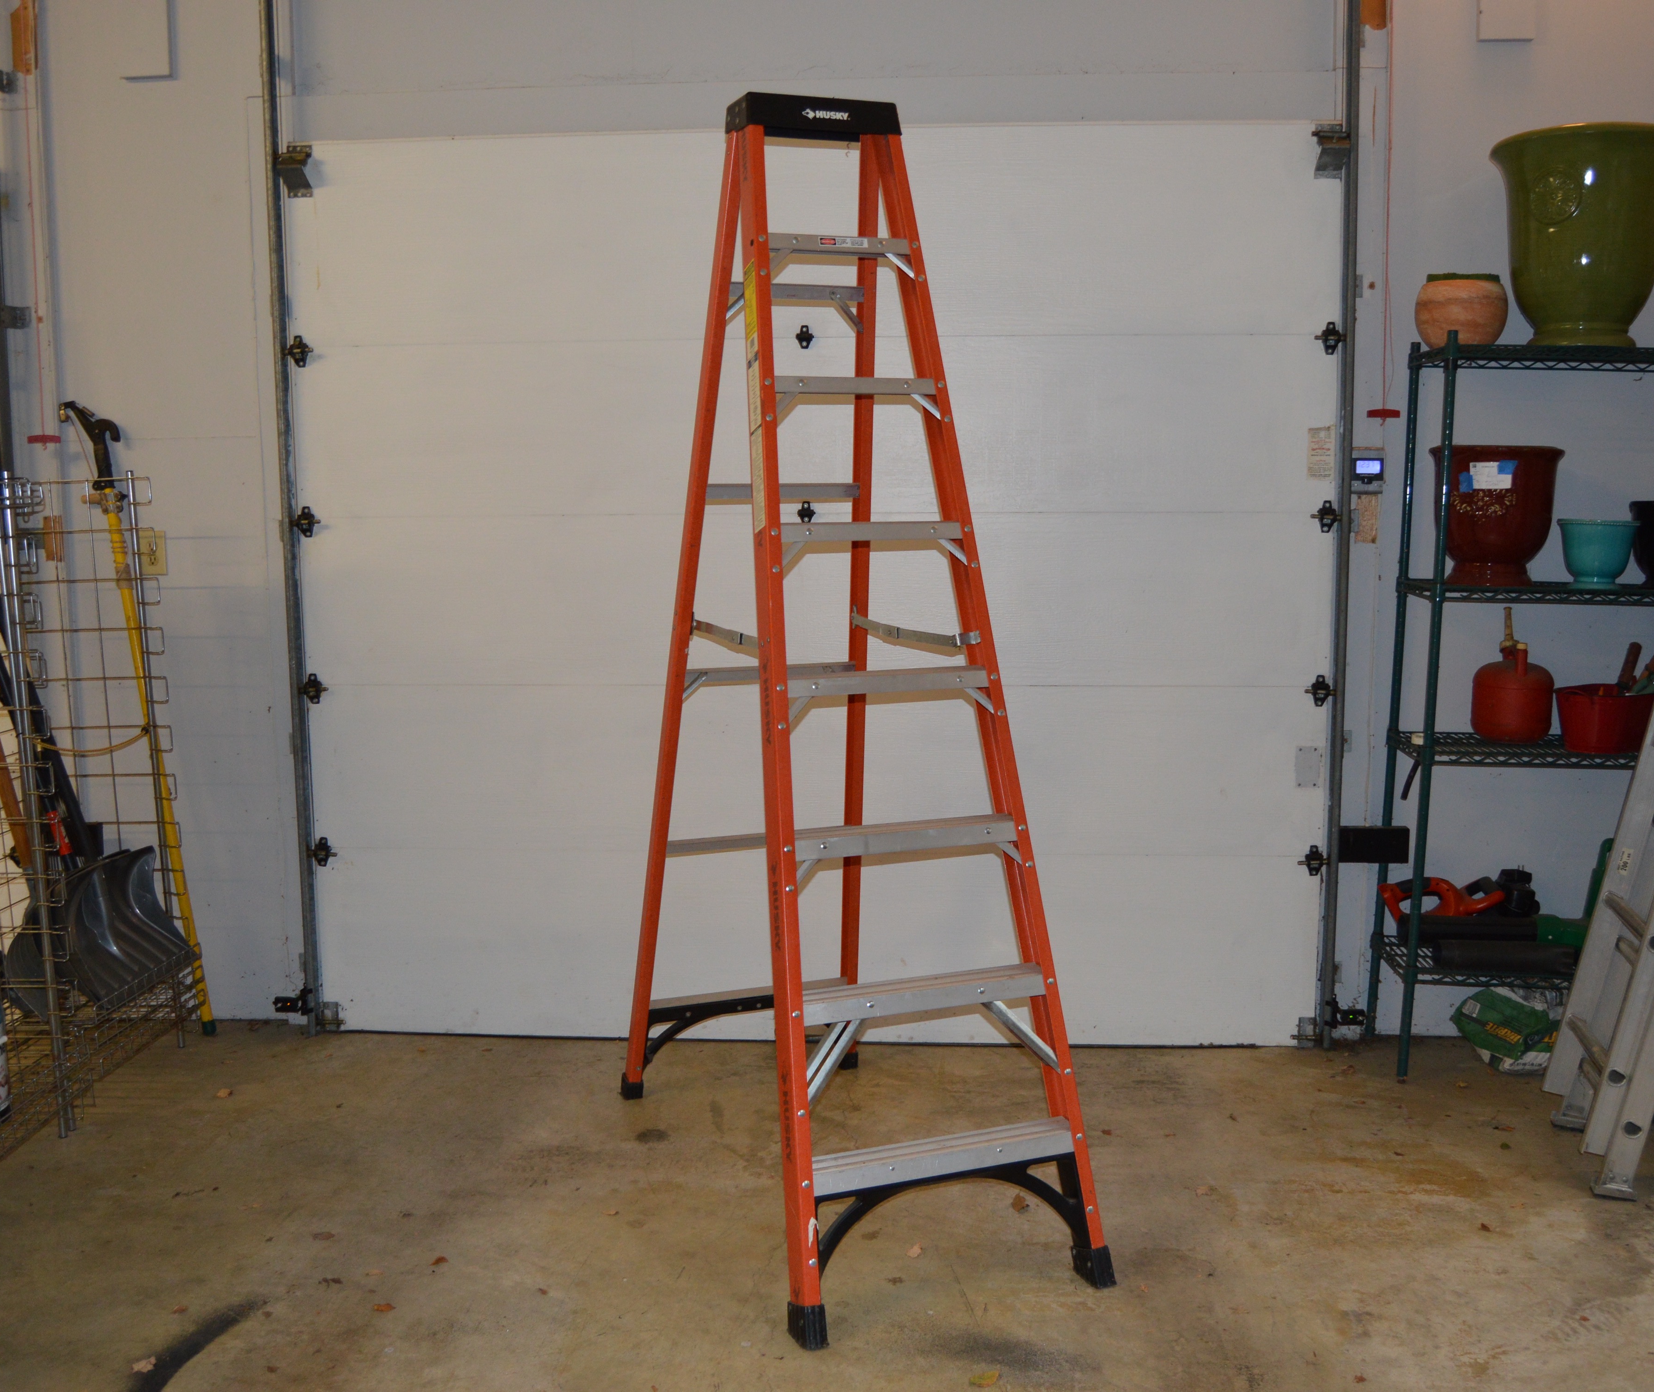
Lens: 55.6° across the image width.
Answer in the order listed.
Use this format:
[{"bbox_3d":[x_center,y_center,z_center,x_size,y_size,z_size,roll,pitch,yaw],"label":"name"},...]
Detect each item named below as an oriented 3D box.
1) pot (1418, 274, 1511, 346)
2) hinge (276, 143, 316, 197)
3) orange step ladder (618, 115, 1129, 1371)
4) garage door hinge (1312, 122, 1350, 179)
[{"bbox_3d":[1.624,-0.973,4.013,0.232,0.190,0.232,2,6,3],"label":"pot"},{"bbox_3d":[-1.401,-1.385,4.122,0.075,0.142,0.075,0,6,3],"label":"hinge"},{"bbox_3d":[0.001,-0.090,3.363,0.650,2.326,1.340,-3,7,-21],"label":"orange step ladder"},{"bbox_3d":[1.282,-1.382,3.961,0.078,0.145,0.075,0,6,3],"label":"garage door hinge"}]

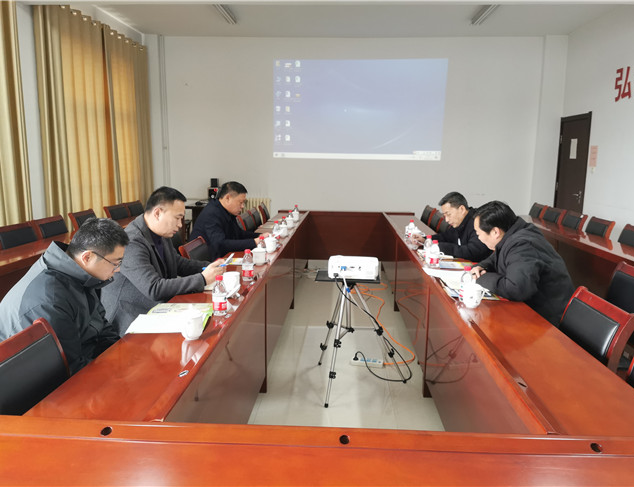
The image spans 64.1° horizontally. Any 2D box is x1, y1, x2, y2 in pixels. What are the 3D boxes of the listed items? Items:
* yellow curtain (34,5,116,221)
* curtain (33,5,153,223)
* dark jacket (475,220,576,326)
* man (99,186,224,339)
[{"bbox_3d":[-2.686,-1.112,5.809,0.150,2.960,1.520,1,9,3],"label":"yellow curtain"},{"bbox_3d":[-2.630,-1.213,6.469,0.140,3.000,2.830,1,10,3],"label":"curtain"},{"bbox_3d":[1.110,0.200,2.746,0.570,0.700,0.560,1,9,3],"label":"dark jacket"},{"bbox_3d":[-0.802,0.357,2.619,0.700,1.290,0.540,2,9,8],"label":"man"}]

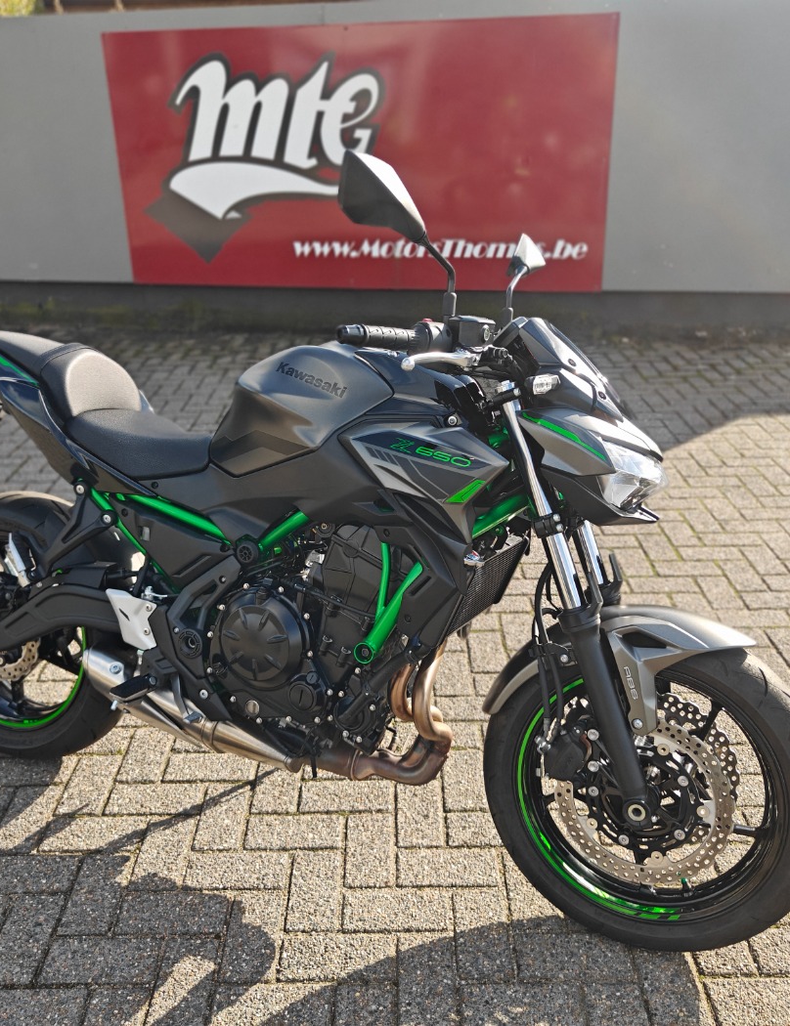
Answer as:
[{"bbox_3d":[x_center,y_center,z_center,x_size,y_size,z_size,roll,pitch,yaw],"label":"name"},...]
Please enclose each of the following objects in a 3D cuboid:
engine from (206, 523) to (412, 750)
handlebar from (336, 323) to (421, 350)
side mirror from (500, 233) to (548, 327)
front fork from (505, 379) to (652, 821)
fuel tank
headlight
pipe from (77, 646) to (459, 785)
[{"bbox_3d":[-0.119,0.206,1.868,0.370,0.415,0.390,9,12,22],"label":"engine"},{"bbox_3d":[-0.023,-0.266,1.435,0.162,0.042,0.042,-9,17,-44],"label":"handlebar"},{"bbox_3d":[0.262,-0.470,1.956,0.085,0.215,0.300,6,10,5],"label":"side mirror"},{"bbox_3d":[0.344,0.135,1.665,0.120,0.775,0.270,-17,1,23],"label":"front fork"},{"bbox_3d":[-0.125,-0.188,1.815,0.380,0.265,0.330,9,12,22],"label":"fuel tank"},{"bbox_3d":[0.401,-0.068,1.613,0.110,0.120,0.190,9,11,20],"label":"headlight"},{"bbox_3d":[-0.247,0.348,1.906,0.760,0.308,0.320,9,12,22],"label":"pipe"}]

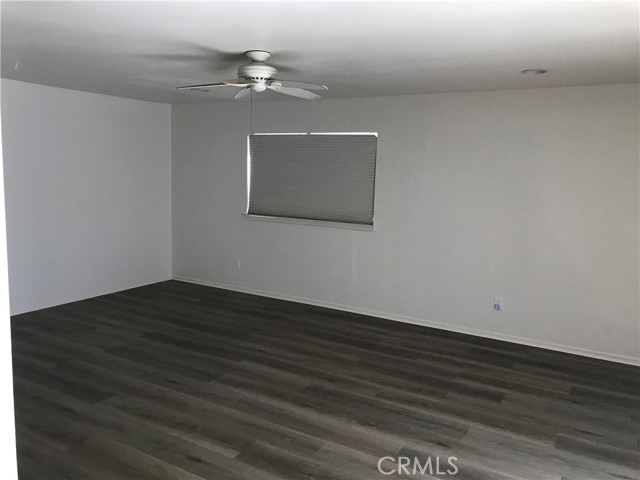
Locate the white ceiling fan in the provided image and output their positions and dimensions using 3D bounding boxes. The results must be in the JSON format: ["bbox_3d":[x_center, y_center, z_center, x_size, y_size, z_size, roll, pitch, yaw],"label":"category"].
[{"bbox_3d":[-0.430,-1.201,3.720,1.100,0.285,1.130,6,9,29],"label":"white ceiling fan"}]

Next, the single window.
[{"bbox_3d":[-0.159,-0.722,6.103,1.810,1.070,0.120,6,9,29],"label":"single window"}]

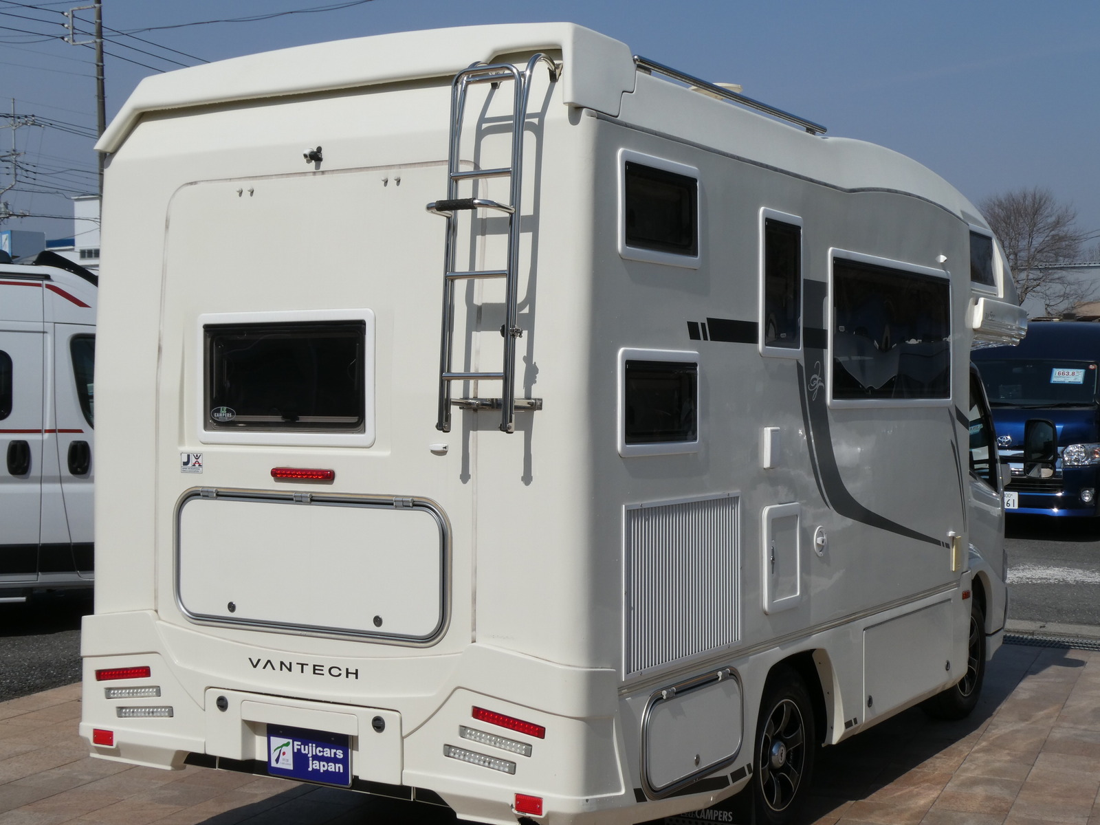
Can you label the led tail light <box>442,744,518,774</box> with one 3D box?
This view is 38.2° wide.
[{"bbox_3d":[-0.202,1.013,4.649,0.256,0.034,0.030,6,4,31],"label":"led tail light"}]

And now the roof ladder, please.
[{"bbox_3d":[-0.175,-0.468,4.459,0.310,1.044,0.280,0,1,32],"label":"roof ladder"}]

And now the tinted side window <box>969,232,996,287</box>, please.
[{"bbox_3d":[2.074,-0.732,7.635,0.040,0.239,0.418,0,1,32],"label":"tinted side window"}]

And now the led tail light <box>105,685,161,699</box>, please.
[{"bbox_3d":[-1.405,0.948,5.379,0.265,0.036,0.030,-8,-4,31],"label":"led tail light"}]

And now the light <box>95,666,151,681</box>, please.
[{"bbox_3d":[-1.444,0.888,5.402,0.266,0.038,0.030,-9,-4,31],"label":"light"}]

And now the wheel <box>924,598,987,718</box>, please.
[{"bbox_3d":[2.018,1.209,8.036,0.210,0.650,0.650,0,1,32],"label":"wheel"}]

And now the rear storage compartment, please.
[{"bbox_3d":[-0.775,0.482,5.027,1.131,0.454,0.045,0,1,31],"label":"rear storage compartment"}]

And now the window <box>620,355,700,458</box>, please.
[{"bbox_3d":[0.338,-0.029,4.851,0.035,0.321,0.503,0,1,32],"label":"window"}]

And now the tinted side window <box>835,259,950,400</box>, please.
[{"bbox_3d":[1.385,-0.313,6.361,0.040,0.518,1.327,0,1,32],"label":"tinted side window"}]

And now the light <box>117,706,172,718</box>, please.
[{"bbox_3d":[-1.329,0.984,5.219,0.252,0.036,0.030,-8,-4,36],"label":"light"}]

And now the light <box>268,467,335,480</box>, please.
[{"bbox_3d":[-0.780,0.195,5.010,0.245,0.038,0.030,0,1,31],"label":"light"}]

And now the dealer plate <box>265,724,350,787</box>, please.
[{"bbox_3d":[-0.764,1.085,5.027,0.335,0.165,0.020,0,1,31],"label":"dealer plate"}]

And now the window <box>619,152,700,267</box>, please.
[{"bbox_3d":[0.337,-0.613,4.843,0.035,0.324,0.502,0,1,32],"label":"window"}]

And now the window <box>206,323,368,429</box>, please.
[{"bbox_3d":[-0.828,-0.109,4.905,0.659,0.341,0.040,0,1,32],"label":"window"}]

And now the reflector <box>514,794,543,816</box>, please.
[{"bbox_3d":[-0.057,1.085,4.384,0.092,0.048,0.015,0,1,32],"label":"reflector"}]

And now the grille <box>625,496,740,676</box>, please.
[{"bbox_3d":[0.418,0.508,4.819,0.030,0.495,0.766,0,1,32],"label":"grille"}]

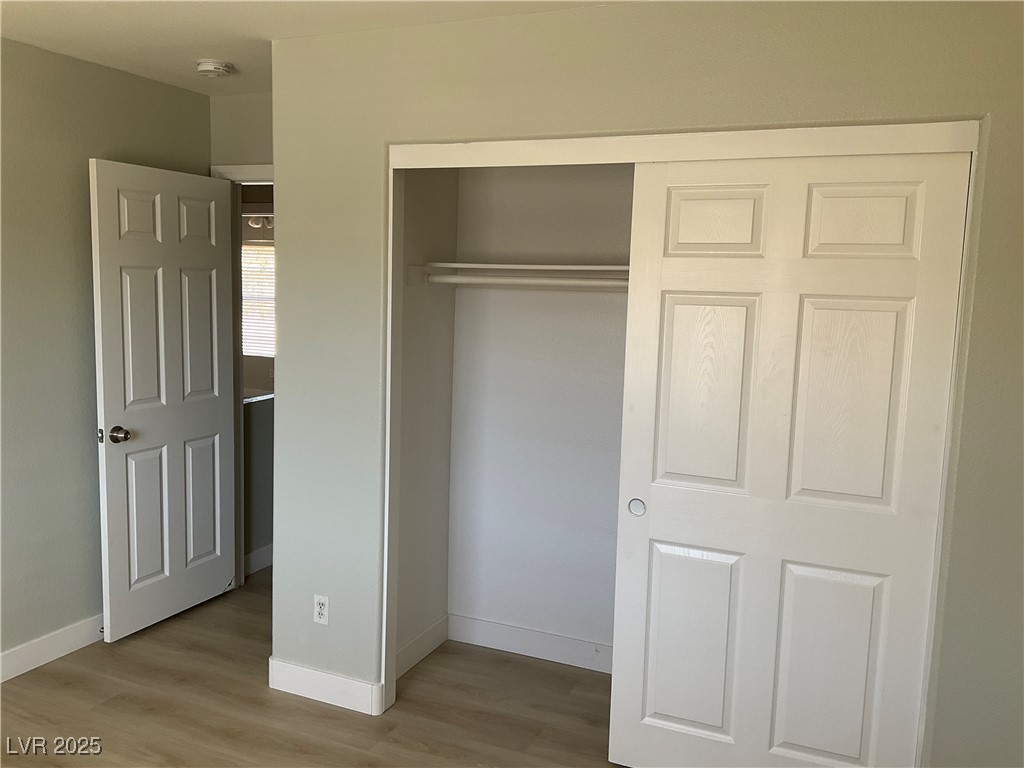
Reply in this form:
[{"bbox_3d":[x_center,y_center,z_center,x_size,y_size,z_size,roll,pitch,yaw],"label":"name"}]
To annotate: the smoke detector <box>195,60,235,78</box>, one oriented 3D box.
[{"bbox_3d":[-1.199,-1.270,3.468,0.145,0.044,0.145,2,7,0],"label":"smoke detector"}]

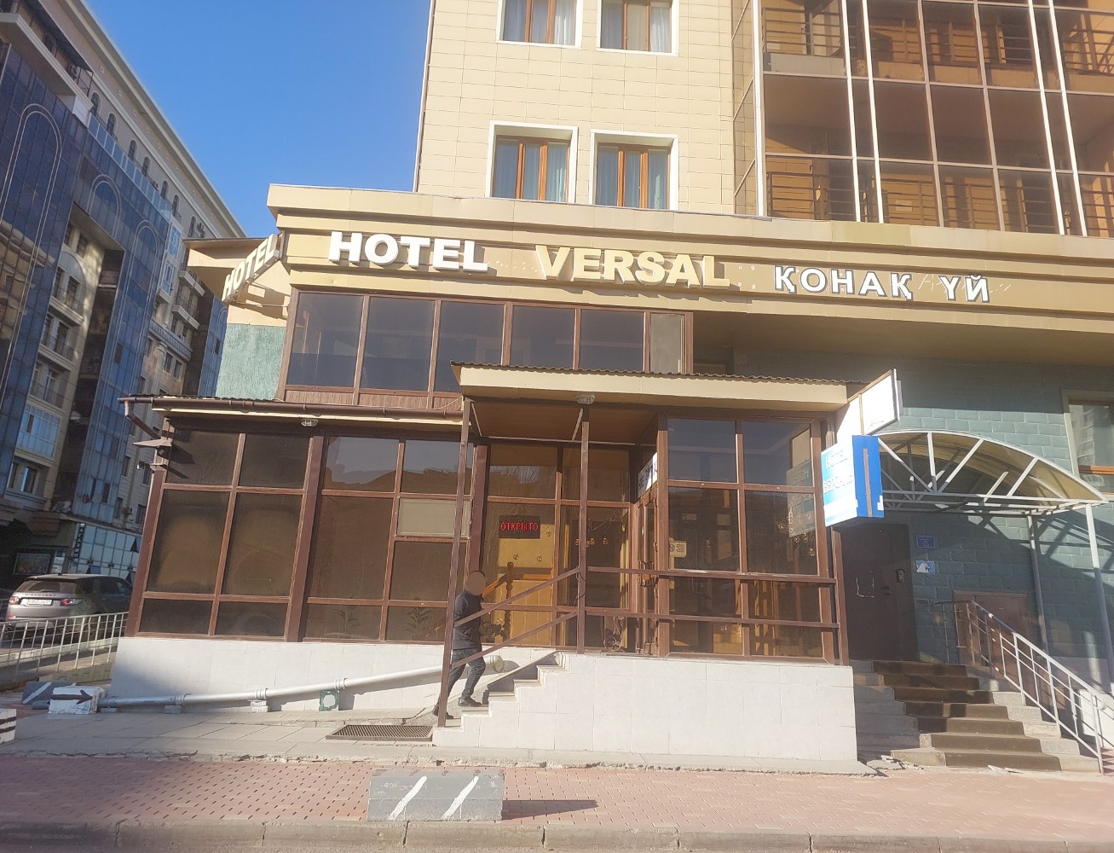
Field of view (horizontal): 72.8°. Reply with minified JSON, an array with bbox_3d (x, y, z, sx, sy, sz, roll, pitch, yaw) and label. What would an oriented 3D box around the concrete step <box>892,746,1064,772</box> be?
[{"bbox_3d":[4.752,3.807,8.651,2.040,0.155,0.310,3,-15,-2],"label":"concrete step"}]

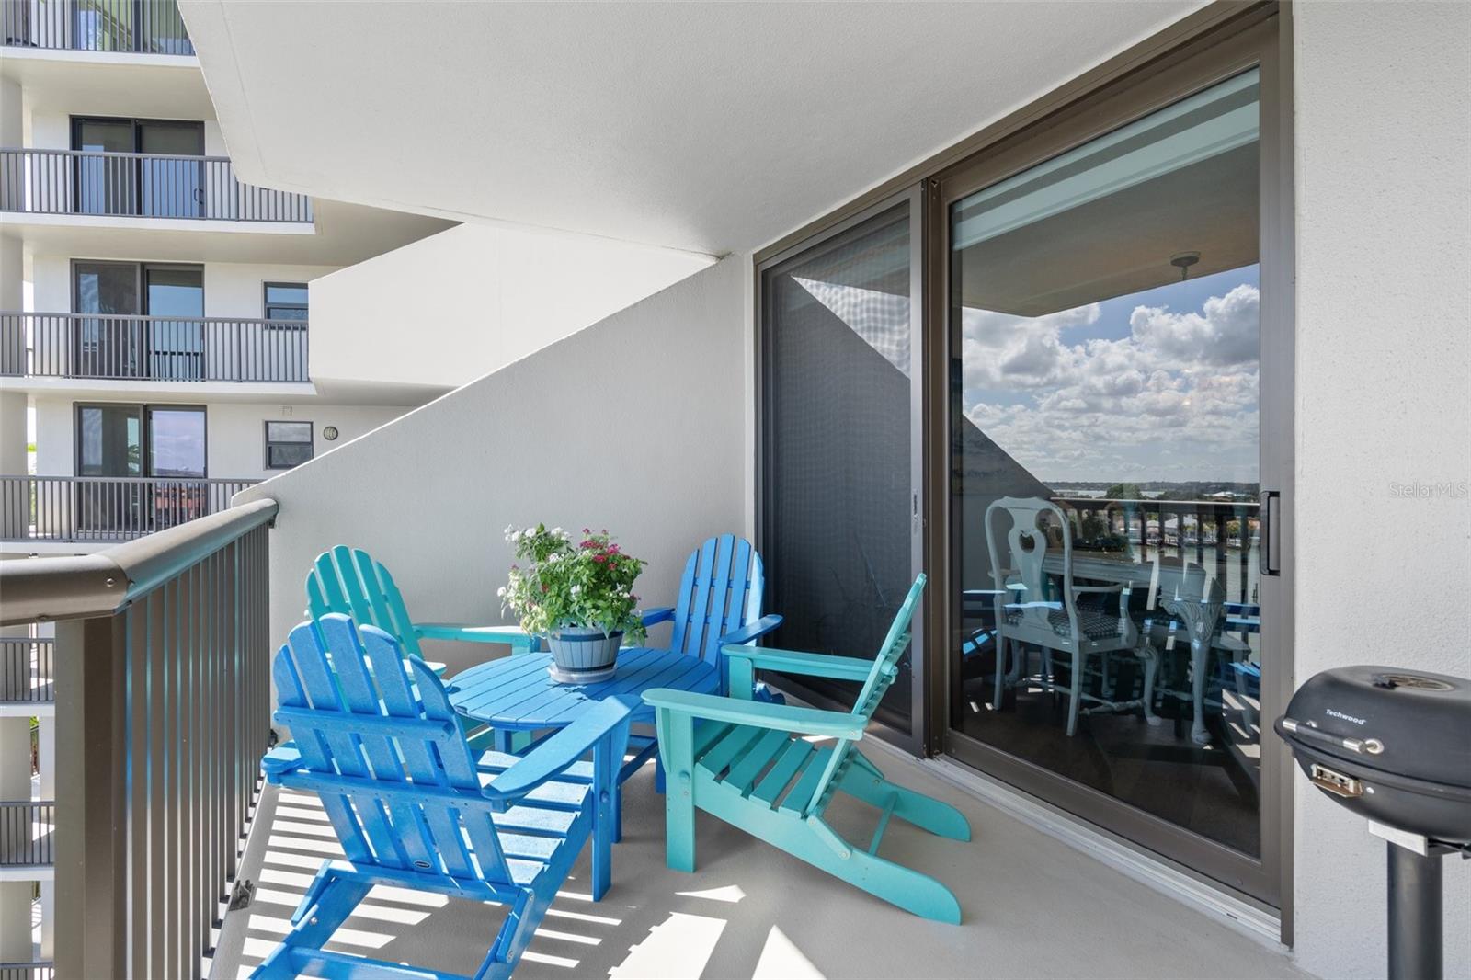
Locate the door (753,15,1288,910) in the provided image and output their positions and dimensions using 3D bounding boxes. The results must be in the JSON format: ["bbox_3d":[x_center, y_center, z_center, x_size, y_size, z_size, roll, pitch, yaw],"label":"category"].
[{"bbox_3d":[0.775,-0.100,2.900,0.130,2.380,2.640,-1,1,-29],"label":"door"}]

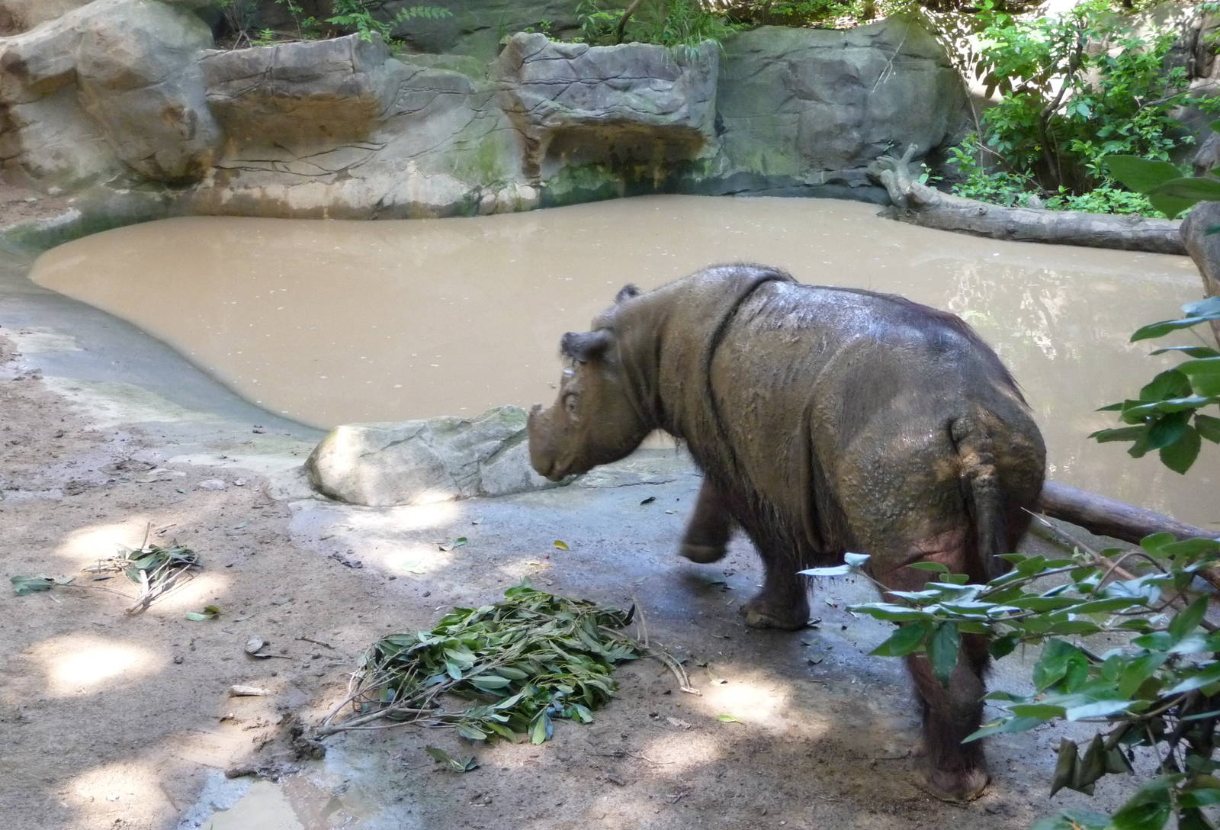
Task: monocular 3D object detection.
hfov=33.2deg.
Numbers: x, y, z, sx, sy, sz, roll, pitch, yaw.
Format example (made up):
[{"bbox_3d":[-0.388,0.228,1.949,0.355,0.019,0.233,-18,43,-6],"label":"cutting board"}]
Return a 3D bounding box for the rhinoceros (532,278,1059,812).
[{"bbox_3d":[0.570,0.175,6.866,0.855,1.310,2.256,-10,18,-33],"label":"rhinoceros"}]

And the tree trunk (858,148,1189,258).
[{"bbox_3d":[3.319,-1.712,15.966,2.665,0.580,0.420,13,20,39],"label":"tree trunk"}]

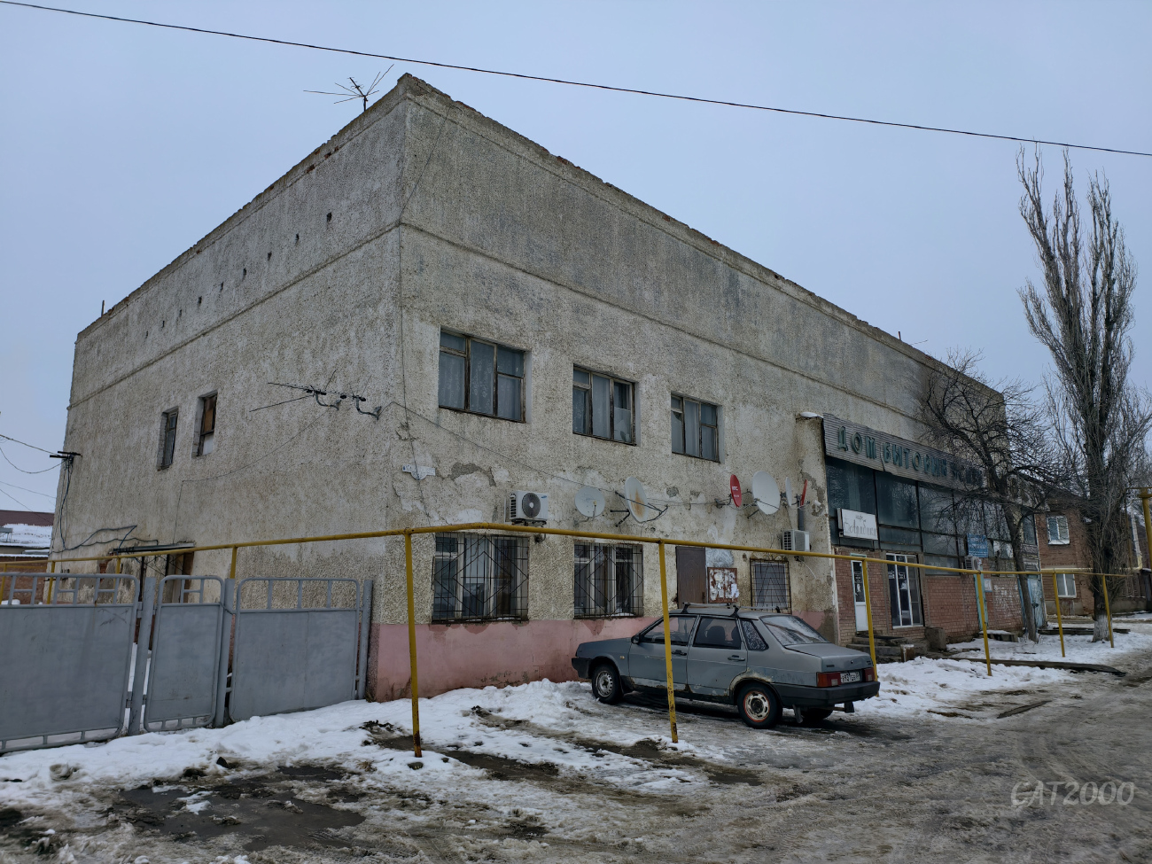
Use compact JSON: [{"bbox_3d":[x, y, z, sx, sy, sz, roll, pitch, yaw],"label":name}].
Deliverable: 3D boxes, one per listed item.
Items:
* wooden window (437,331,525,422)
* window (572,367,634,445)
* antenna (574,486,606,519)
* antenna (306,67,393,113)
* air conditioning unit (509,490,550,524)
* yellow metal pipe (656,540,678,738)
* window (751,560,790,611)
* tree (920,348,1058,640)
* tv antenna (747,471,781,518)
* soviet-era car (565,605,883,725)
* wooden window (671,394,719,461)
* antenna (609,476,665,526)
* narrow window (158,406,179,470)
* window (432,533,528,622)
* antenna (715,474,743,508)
[{"bbox_3d":[-1.539,-0.908,12.955,0.150,1.330,1.900,-10,-15,43],"label":"wooden window"},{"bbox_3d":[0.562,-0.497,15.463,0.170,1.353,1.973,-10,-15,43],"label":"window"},{"bbox_3d":[0.274,1.307,14.127,0.566,0.583,0.300,3,-11,-14],"label":"antenna"},{"bbox_3d":[-4.069,-6.321,14.190,1.800,0.520,0.750,-2,-11,14],"label":"antenna"},{"bbox_3d":[-0.767,1.242,12.799,0.300,0.510,0.740,-10,-15,43],"label":"air conditioning unit"},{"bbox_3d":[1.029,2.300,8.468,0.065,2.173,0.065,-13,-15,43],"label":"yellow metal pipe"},{"bbox_3d":[4.835,3.846,18.999,0.150,1.318,1.796,-10,-15,43],"label":"window"},{"bbox_3d":[13.864,1.931,25.643,4.100,9.500,4.100,-10,-15,43],"label":"tree"},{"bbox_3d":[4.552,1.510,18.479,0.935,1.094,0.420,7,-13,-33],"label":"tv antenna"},{"bbox_3d":[1.957,3.206,10.831,4.200,1.450,1.660,-10,-16,43],"label":"soviet-era car"},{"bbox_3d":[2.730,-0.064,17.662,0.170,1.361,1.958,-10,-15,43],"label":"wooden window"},{"bbox_3d":[1.176,1.295,14.397,1.000,0.950,0.900,-7,-13,34],"label":"antenna"},{"bbox_3d":[-9.870,0.156,18.650,1.057,1.413,0.180,-10,-15,43],"label":"narrow window"},{"bbox_3d":[-1.470,2.329,12.201,0.170,1.350,1.900,-10,-15,43],"label":"window"},{"bbox_3d":[3.455,1.340,17.132,0.520,0.720,0.620,-7,-13,33],"label":"antenna"}]

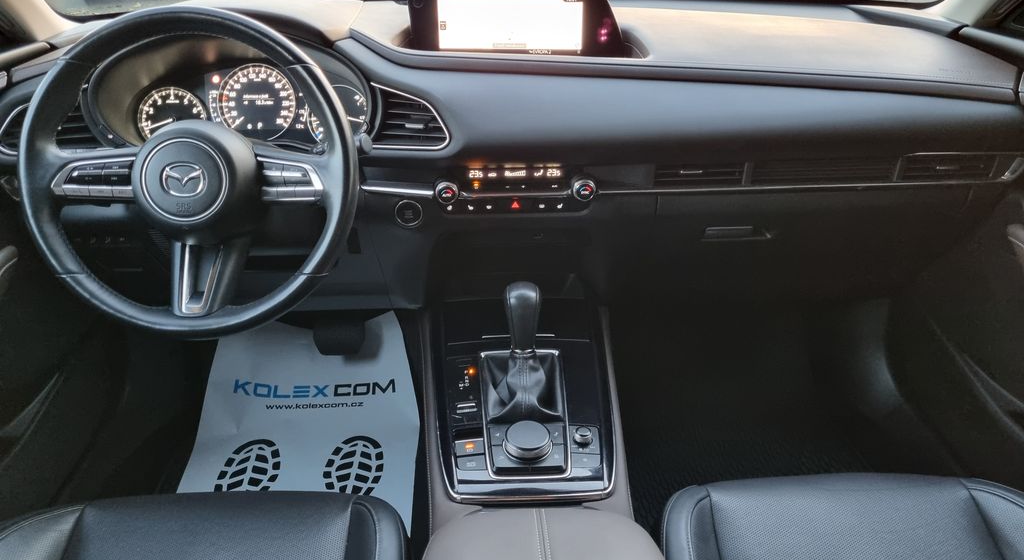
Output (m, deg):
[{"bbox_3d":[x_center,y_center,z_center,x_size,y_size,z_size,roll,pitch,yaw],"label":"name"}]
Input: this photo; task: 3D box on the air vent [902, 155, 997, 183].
[{"bbox_3d":[0.622,-0.159,1.097,0.134,0.038,0.030,-1,22,0],"label":"air vent"}]

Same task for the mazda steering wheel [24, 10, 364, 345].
[{"bbox_3d":[-0.355,-0.120,0.871,0.370,0.370,0.100,-2,3,-3],"label":"mazda steering wheel"}]

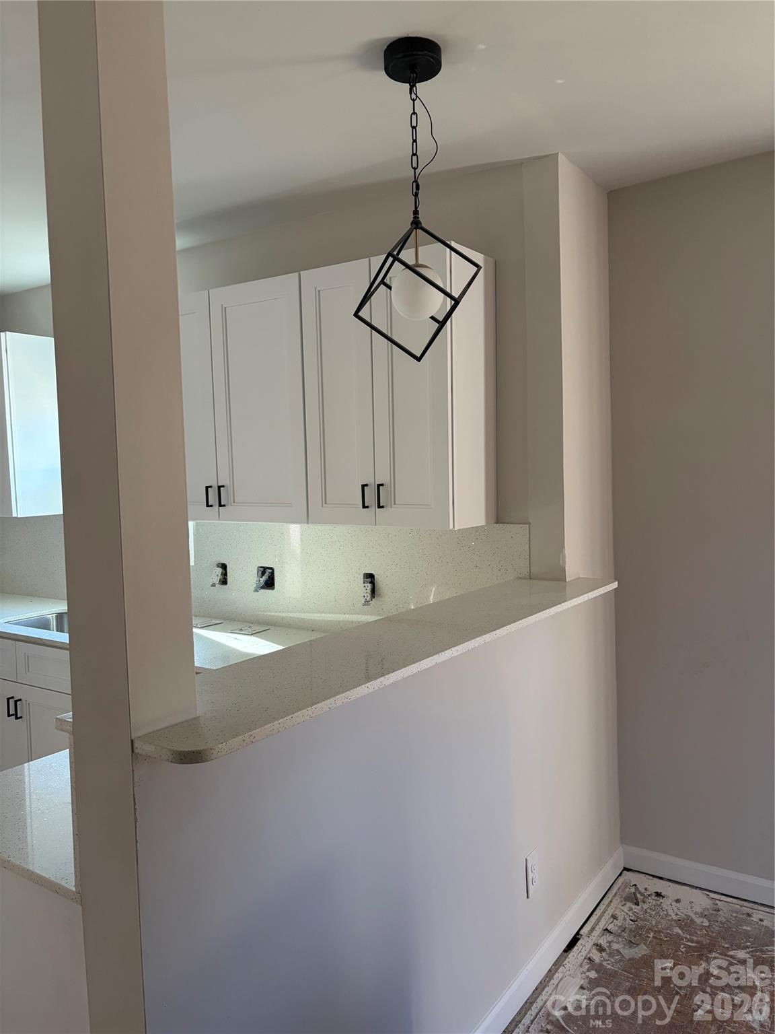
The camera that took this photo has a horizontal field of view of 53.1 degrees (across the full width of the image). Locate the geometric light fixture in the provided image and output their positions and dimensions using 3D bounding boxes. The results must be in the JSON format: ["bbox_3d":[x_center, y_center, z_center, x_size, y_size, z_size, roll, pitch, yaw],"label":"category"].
[{"bbox_3d":[0.071,-0.719,1.817,0.283,0.710,0.298,0,4,34],"label":"geometric light fixture"}]

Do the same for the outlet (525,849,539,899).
[{"bbox_3d":[0.414,1.018,2.225,0.009,0.118,0.074,0,4,34],"label":"outlet"}]

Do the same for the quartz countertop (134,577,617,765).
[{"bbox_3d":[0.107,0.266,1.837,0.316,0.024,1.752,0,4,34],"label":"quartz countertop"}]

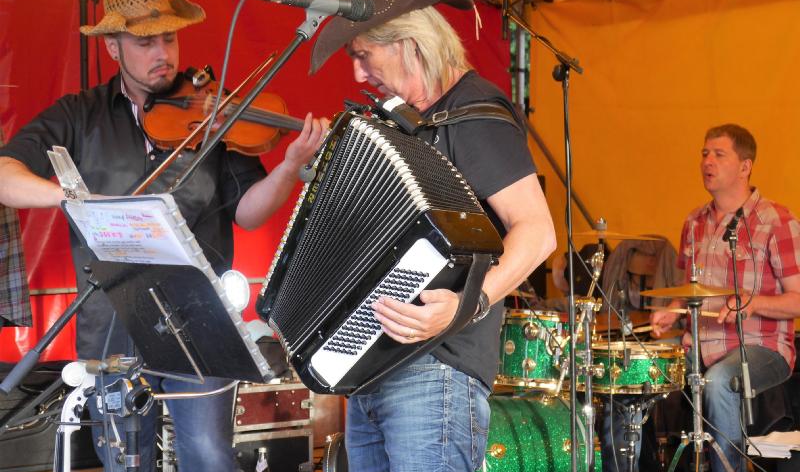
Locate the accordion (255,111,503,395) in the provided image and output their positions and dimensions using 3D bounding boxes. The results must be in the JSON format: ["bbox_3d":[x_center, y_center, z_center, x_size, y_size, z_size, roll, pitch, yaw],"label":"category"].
[{"bbox_3d":[-0.047,0.058,2.877,0.205,0.450,0.380,4,37,-49],"label":"accordion"}]

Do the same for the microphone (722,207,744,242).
[{"bbox_3d":[1.094,-0.038,4.850,0.030,0.140,0.030,41,-23,-31],"label":"microphone"}]

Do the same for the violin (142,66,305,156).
[{"bbox_3d":[-0.368,-0.287,3.695,0.590,0.206,0.085,9,-31,13],"label":"violin"}]

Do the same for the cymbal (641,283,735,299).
[{"bbox_3d":[0.981,0.184,4.950,0.356,0.050,0.356,-1,2,0],"label":"cymbal"}]

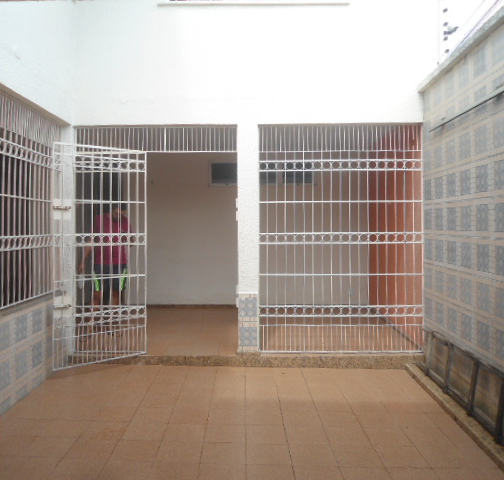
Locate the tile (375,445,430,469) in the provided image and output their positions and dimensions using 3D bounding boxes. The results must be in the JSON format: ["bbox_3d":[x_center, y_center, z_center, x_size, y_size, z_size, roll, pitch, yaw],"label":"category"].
[{"bbox_3d":[1.020,1.482,3.281,0.300,0.010,0.300,0,2,-1],"label":"tile"}]

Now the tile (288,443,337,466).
[{"bbox_3d":[0.418,1.474,3.287,0.300,0.012,0.300,1,2,-1],"label":"tile"}]

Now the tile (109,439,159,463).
[{"bbox_3d":[-0.784,1.431,3.242,0.300,0.012,0.300,2,2,-1],"label":"tile"}]

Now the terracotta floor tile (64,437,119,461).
[{"bbox_3d":[-1.091,1.430,3.264,0.300,0.012,0.300,1,2,-1],"label":"terracotta floor tile"}]

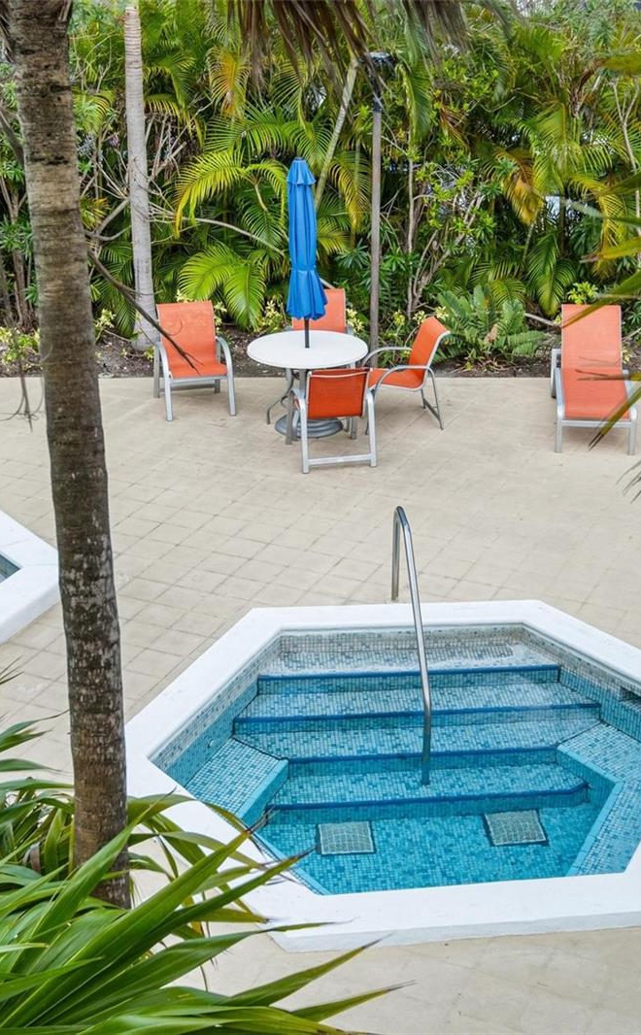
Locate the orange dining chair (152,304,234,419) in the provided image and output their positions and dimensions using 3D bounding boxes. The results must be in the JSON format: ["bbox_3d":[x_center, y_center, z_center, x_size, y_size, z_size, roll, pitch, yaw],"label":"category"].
[{"bbox_3d":[-1.170,-1.443,14.206,0.626,0.884,0.755,-6,24,-13],"label":"orange dining chair"}]

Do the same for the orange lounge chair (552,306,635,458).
[{"bbox_3d":[2.431,-1.261,13.874,0.656,0.815,1.789,3,24,6],"label":"orange lounge chair"}]

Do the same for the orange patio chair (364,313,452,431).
[{"bbox_3d":[0.720,-1.280,13.829,0.755,0.884,0.626,-5,24,-12],"label":"orange patio chair"}]

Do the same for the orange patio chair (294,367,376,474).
[{"bbox_3d":[0.092,-0.928,13.015,0.626,0.884,0.755,-6,24,-13],"label":"orange patio chair"}]

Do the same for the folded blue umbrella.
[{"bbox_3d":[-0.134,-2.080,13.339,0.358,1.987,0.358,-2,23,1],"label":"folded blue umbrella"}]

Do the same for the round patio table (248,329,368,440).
[{"bbox_3d":[-0.106,-1.150,13.741,1.053,0.725,1.053,0,23,0],"label":"round patio table"}]

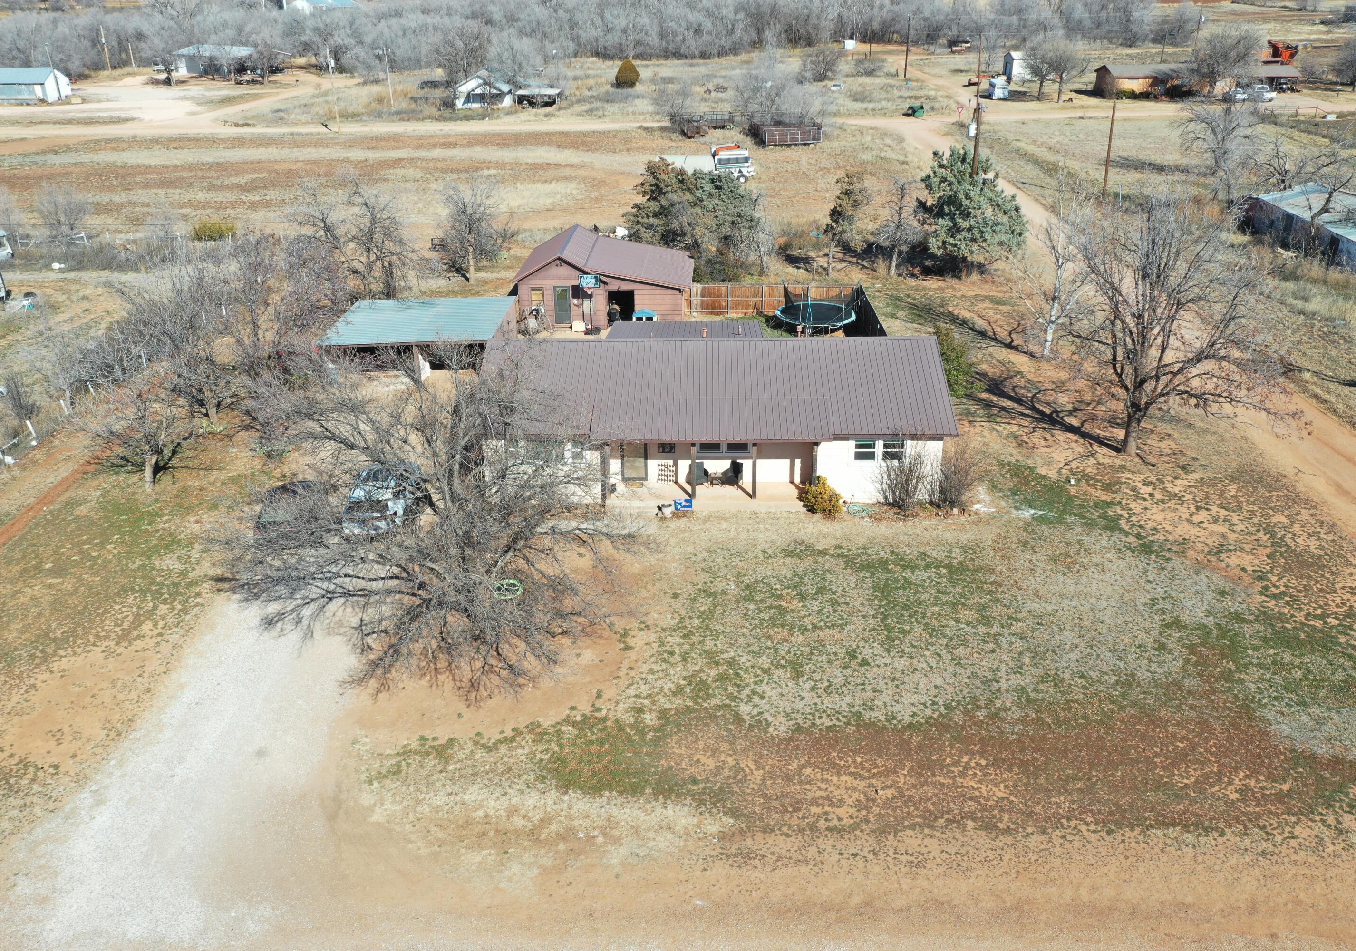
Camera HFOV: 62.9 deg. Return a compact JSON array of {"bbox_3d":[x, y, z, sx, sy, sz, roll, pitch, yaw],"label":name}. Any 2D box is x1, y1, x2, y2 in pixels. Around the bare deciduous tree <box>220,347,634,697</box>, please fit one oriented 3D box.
[{"bbox_3d":[-6.839,0.713,30.791,11.300,8.200,10.961,-1,25,0],"label":"bare deciduous tree"}]

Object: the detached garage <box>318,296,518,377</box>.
[{"bbox_3d":[-12.179,-6.473,53.396,7.800,2.250,6.900,-1,25,1],"label":"detached garage"}]

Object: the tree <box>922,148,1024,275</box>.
[{"bbox_3d":[18.164,-16.607,68.363,6.400,7.201,6.200,5,25,14],"label":"tree"}]

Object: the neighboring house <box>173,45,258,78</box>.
[{"bbox_3d":[-88.632,-78.961,211.745,13.800,4.800,9.000,9,26,20],"label":"neighboring house"}]

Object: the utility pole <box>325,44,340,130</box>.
[{"bbox_3d":[-40.539,-45.722,130.959,0.800,9.487,0.600,-1,25,0],"label":"utility pole"}]

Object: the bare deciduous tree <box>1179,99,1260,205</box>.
[{"bbox_3d":[40.250,-23.950,82.420,4.900,7.600,4.800,11,28,23],"label":"bare deciduous tree"}]

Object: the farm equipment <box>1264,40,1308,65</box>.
[{"bbox_3d":[103.234,-71.176,187.273,7.000,3.968,4.200,-1,25,0],"label":"farm equipment"}]

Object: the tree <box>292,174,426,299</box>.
[{"bbox_3d":[-17.809,-13.248,62.300,7.300,7.146,6.800,-8,25,-14],"label":"tree"}]

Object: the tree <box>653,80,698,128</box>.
[{"bbox_3d":[-0.354,-41.252,124.012,4.800,4.900,4.600,-1,25,0],"label":"tree"}]

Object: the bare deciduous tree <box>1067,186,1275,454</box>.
[{"bbox_3d":[17.903,-5.133,40.385,7.400,9.800,7.200,-1,25,0],"label":"bare deciduous tree"}]

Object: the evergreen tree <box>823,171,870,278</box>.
[{"bbox_3d":[9.976,-15.003,66.290,2.750,6.236,2.700,3,25,8],"label":"evergreen tree"}]

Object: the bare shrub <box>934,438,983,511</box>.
[{"bbox_3d":[10.170,0.020,40.160,1.750,2.400,1.600,6,27,14],"label":"bare shrub"}]

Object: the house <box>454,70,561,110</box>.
[{"bbox_3d":[-23.911,-54.595,155.813,14.600,5.000,10.500,0,25,3],"label":"house"}]

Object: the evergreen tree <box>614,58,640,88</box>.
[{"bbox_3d":[-7.926,-63.053,173.834,3.800,3.956,3.800,-1,25,0],"label":"evergreen tree"}]

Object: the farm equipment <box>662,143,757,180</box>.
[{"bbox_3d":[2.570,-27.530,96.940,8.200,2.900,2.600,-1,26,0],"label":"farm equipment"}]

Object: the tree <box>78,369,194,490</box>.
[{"bbox_3d":[-19.470,-1.662,40.059,3.950,4.556,3.900,-13,27,-25],"label":"tree"}]

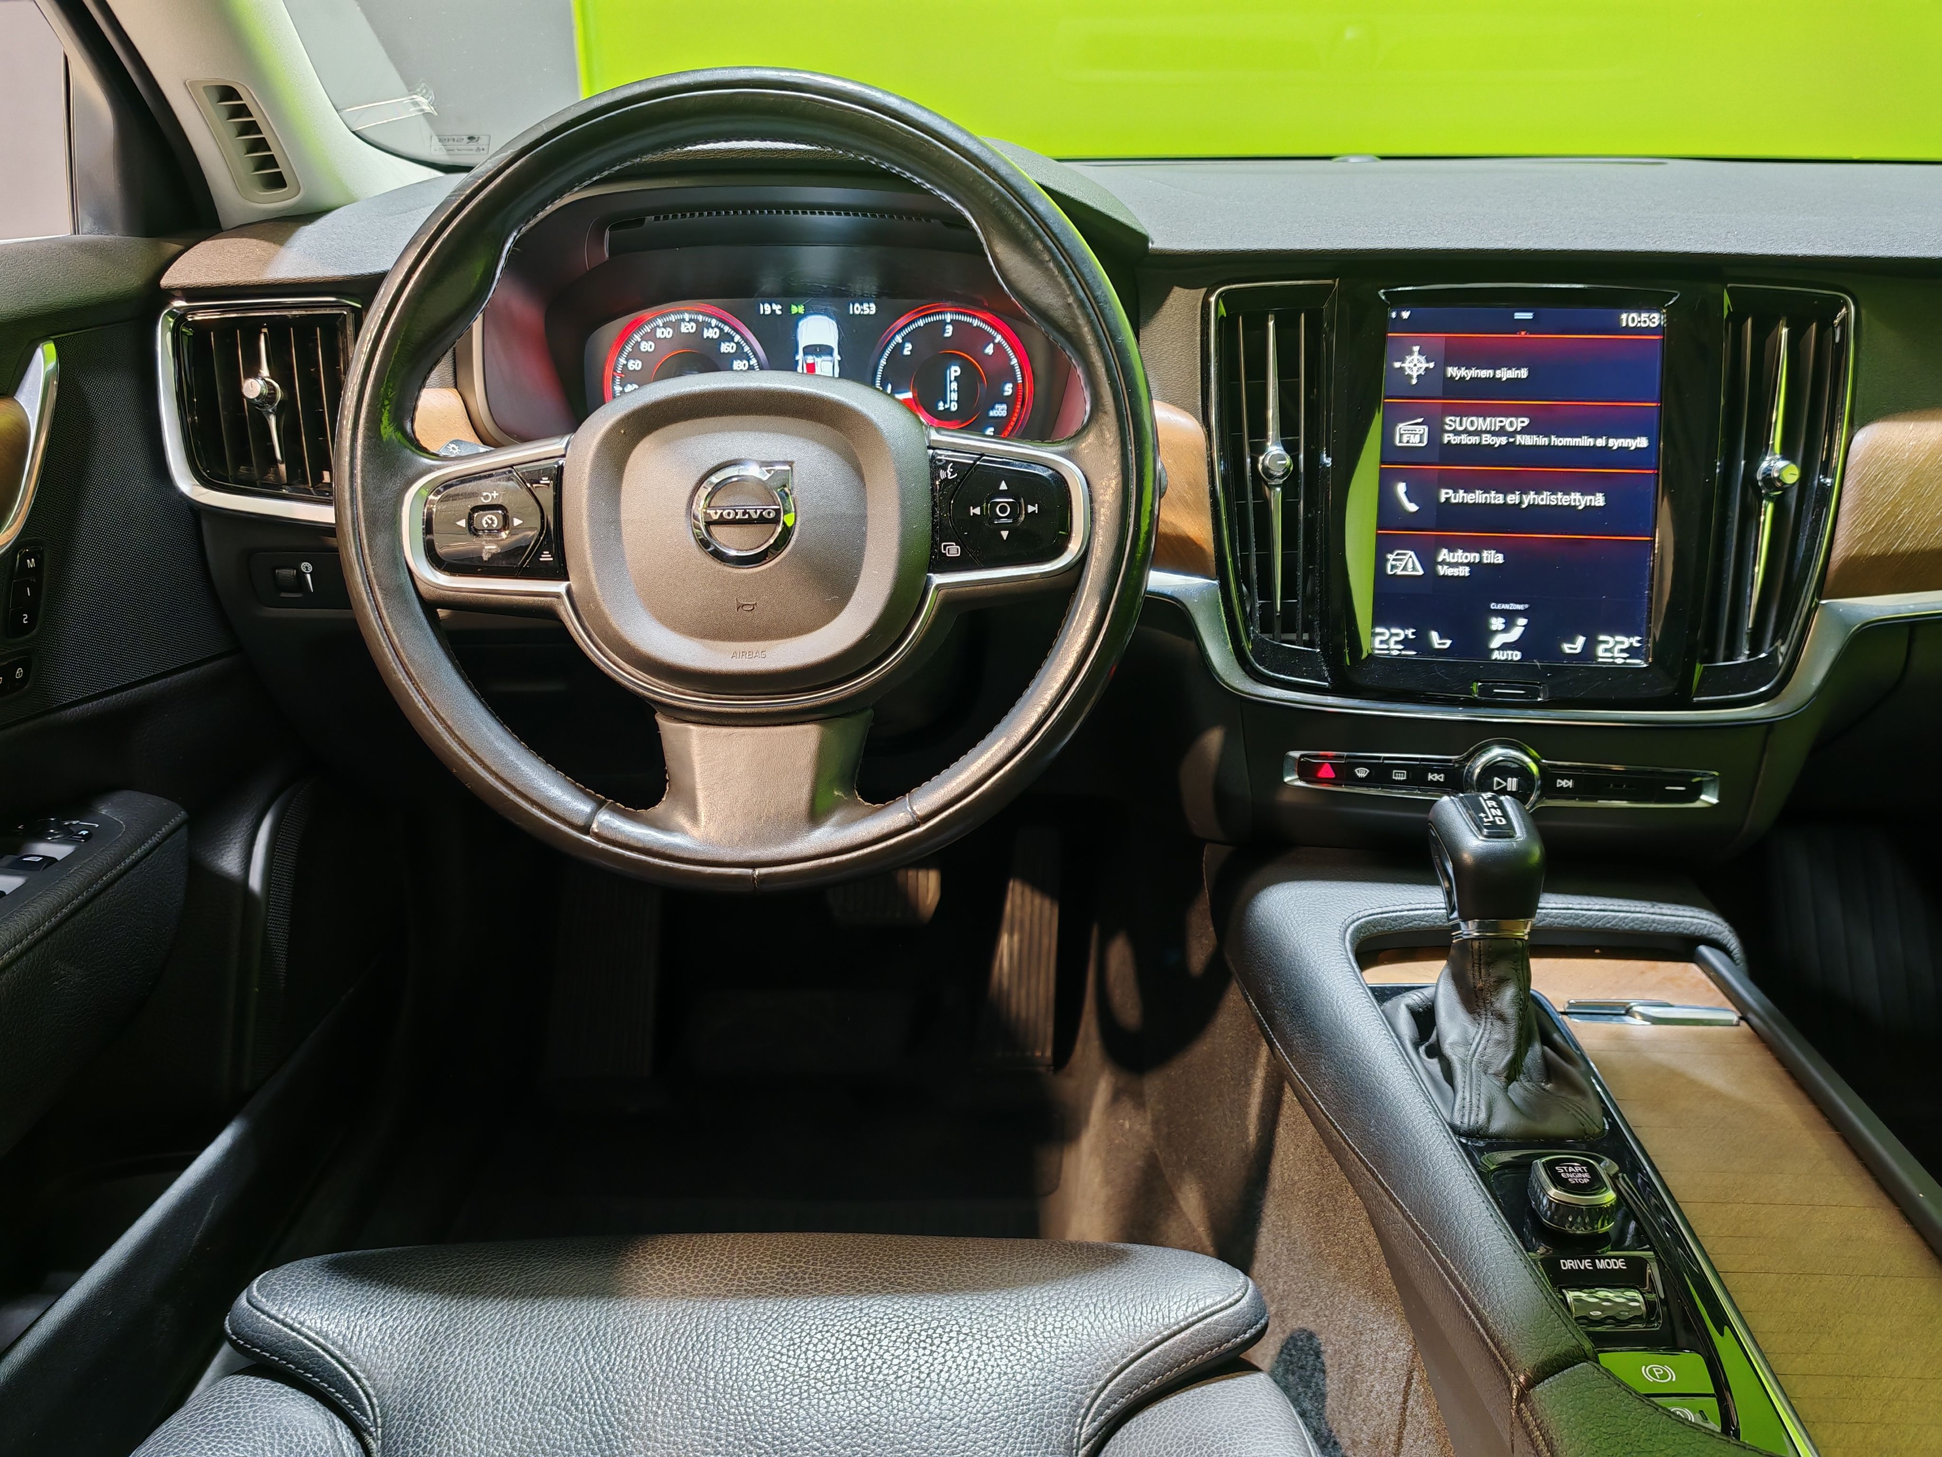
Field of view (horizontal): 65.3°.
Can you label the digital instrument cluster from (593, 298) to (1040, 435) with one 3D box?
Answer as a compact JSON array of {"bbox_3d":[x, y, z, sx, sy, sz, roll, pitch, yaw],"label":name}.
[{"bbox_3d":[-0.094,-0.211,0.943,0.292,0.112,0.030,0,8,1],"label":"digital instrument cluster"}]

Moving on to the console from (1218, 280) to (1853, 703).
[{"bbox_3d":[0.279,-0.119,0.783,0.315,0.218,0.050,2,0,7],"label":"console"}]

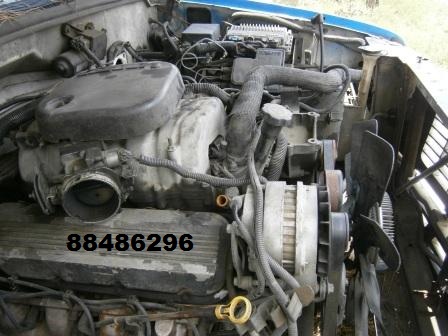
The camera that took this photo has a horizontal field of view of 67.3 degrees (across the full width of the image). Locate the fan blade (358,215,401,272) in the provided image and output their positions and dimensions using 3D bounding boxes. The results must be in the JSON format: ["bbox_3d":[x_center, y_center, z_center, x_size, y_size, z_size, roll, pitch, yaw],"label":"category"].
[{"bbox_3d":[0.286,0.131,0.637,0.030,0.095,0.160,-36,-7,13],"label":"fan blade"}]

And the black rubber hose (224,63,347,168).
[{"bbox_3d":[0.152,-0.115,0.729,0.248,0.108,0.331,5,39,12],"label":"black rubber hose"}]

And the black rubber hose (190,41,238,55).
[{"bbox_3d":[-0.028,-0.389,1.072,0.163,0.038,0.052,5,39,12],"label":"black rubber hose"}]

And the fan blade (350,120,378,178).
[{"bbox_3d":[0.337,-0.037,0.810,0.030,0.160,0.095,9,-11,-21],"label":"fan blade"}]

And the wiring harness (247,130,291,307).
[{"bbox_3d":[0.081,0.062,0.553,0.090,0.143,0.292,5,39,12],"label":"wiring harness"}]

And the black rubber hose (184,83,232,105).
[{"bbox_3d":[-0.036,-0.175,0.787,0.133,0.037,0.062,5,39,12],"label":"black rubber hose"}]

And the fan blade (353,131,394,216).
[{"bbox_3d":[0.302,0.003,0.685,0.030,0.160,0.095,-21,40,-13],"label":"fan blade"}]

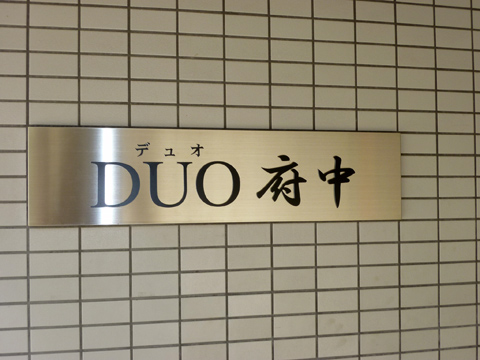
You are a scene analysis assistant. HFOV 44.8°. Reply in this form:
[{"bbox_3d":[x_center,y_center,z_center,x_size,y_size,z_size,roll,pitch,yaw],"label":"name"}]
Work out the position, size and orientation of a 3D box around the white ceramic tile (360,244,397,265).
[{"bbox_3d":[0.312,0.166,1.318,0.095,0.045,0.008,0,-2,-13],"label":"white ceramic tile"}]

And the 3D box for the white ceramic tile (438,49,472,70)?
[{"bbox_3d":[0.503,-0.284,1.373,0.095,0.045,0.008,0,-2,-13],"label":"white ceramic tile"}]

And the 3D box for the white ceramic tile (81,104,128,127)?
[{"bbox_3d":[-0.276,-0.132,1.192,0.095,0.045,0.008,0,-2,-13],"label":"white ceramic tile"}]

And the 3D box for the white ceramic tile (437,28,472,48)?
[{"bbox_3d":[0.503,-0.334,1.372,0.095,0.045,0.008,0,-2,-13],"label":"white ceramic tile"}]

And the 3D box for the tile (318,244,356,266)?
[{"bbox_3d":[0.214,0.167,1.294,0.096,0.045,0.009,0,-2,-13],"label":"tile"}]

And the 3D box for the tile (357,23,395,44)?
[{"bbox_3d":[0.307,-0.333,1.329,0.095,0.045,0.008,0,-2,-13],"label":"tile"}]

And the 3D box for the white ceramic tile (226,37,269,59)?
[{"bbox_3d":[0.015,-0.282,1.262,0.095,0.045,0.008,0,-1,-13],"label":"white ceramic tile"}]

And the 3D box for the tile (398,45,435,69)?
[{"bbox_3d":[0.406,-0.283,1.349,0.095,0.045,0.008,0,-2,-13],"label":"tile"}]

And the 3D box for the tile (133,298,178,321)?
[{"bbox_3d":[-0.175,0.268,1.206,0.095,0.045,0.008,0,-1,-13],"label":"tile"}]

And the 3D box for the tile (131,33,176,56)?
[{"bbox_3d":[-0.180,-0.282,1.219,0.095,0.045,0.008,0,-2,-13],"label":"tile"}]

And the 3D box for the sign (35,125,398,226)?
[{"bbox_3d":[-0.029,-0.008,1.235,0.797,0.196,0.018,0,-1,-13],"label":"sign"}]

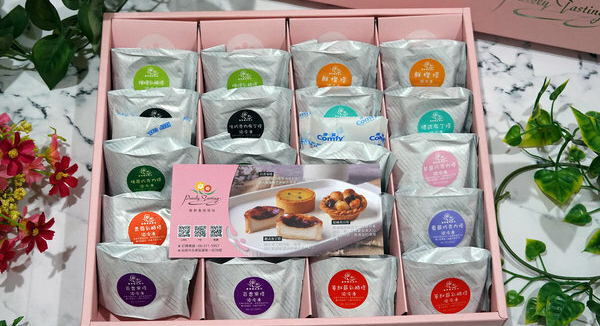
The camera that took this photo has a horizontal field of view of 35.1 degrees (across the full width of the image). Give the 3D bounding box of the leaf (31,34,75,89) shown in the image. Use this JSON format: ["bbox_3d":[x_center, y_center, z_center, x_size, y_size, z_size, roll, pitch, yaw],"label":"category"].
[{"bbox_3d":[-0.277,-0.114,1.071,0.047,0.012,0.064,11,108,4],"label":"leaf"}]

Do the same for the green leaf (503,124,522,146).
[{"bbox_3d":[0.226,-0.028,1.011,0.023,0.006,0.023,-19,67,2],"label":"green leaf"}]

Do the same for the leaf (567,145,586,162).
[{"bbox_3d":[0.296,-0.011,1.017,0.019,0.006,0.020,-10,66,-5],"label":"leaf"}]

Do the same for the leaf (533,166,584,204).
[{"bbox_3d":[0.277,0.025,1.014,0.050,0.011,0.038,-12,95,-6],"label":"leaf"}]

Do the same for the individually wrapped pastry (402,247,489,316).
[{"bbox_3d":[0.146,0.126,0.963,0.091,0.082,0.038,-1,23,-1],"label":"individually wrapped pastry"}]

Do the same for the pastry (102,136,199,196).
[{"bbox_3d":[-0.153,0.015,1.005,0.095,0.086,0.038,-1,27,-1],"label":"pastry"}]

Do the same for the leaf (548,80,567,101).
[{"bbox_3d":[0.279,-0.079,1.024,0.005,0.013,0.029,33,100,-24],"label":"leaf"}]

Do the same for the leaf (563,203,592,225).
[{"bbox_3d":[0.289,0.057,0.995,0.031,0.008,0.024,-18,67,-9],"label":"leaf"}]

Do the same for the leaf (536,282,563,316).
[{"bbox_3d":[0.253,0.141,0.966,0.040,0.010,0.034,-45,74,-9],"label":"leaf"}]

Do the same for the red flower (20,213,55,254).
[{"bbox_3d":[-0.261,0.070,0.942,0.038,0.015,0.040,0,100,-41],"label":"red flower"}]

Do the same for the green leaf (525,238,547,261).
[{"bbox_3d":[0.241,0.087,0.980,0.025,0.006,0.022,-34,70,-15],"label":"green leaf"}]

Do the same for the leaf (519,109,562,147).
[{"bbox_3d":[0.267,-0.034,1.051,0.051,0.011,0.040,-29,69,-4],"label":"leaf"}]

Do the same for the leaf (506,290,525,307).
[{"bbox_3d":[0.215,0.139,0.957,0.020,0.006,0.016,-40,72,-17],"label":"leaf"}]

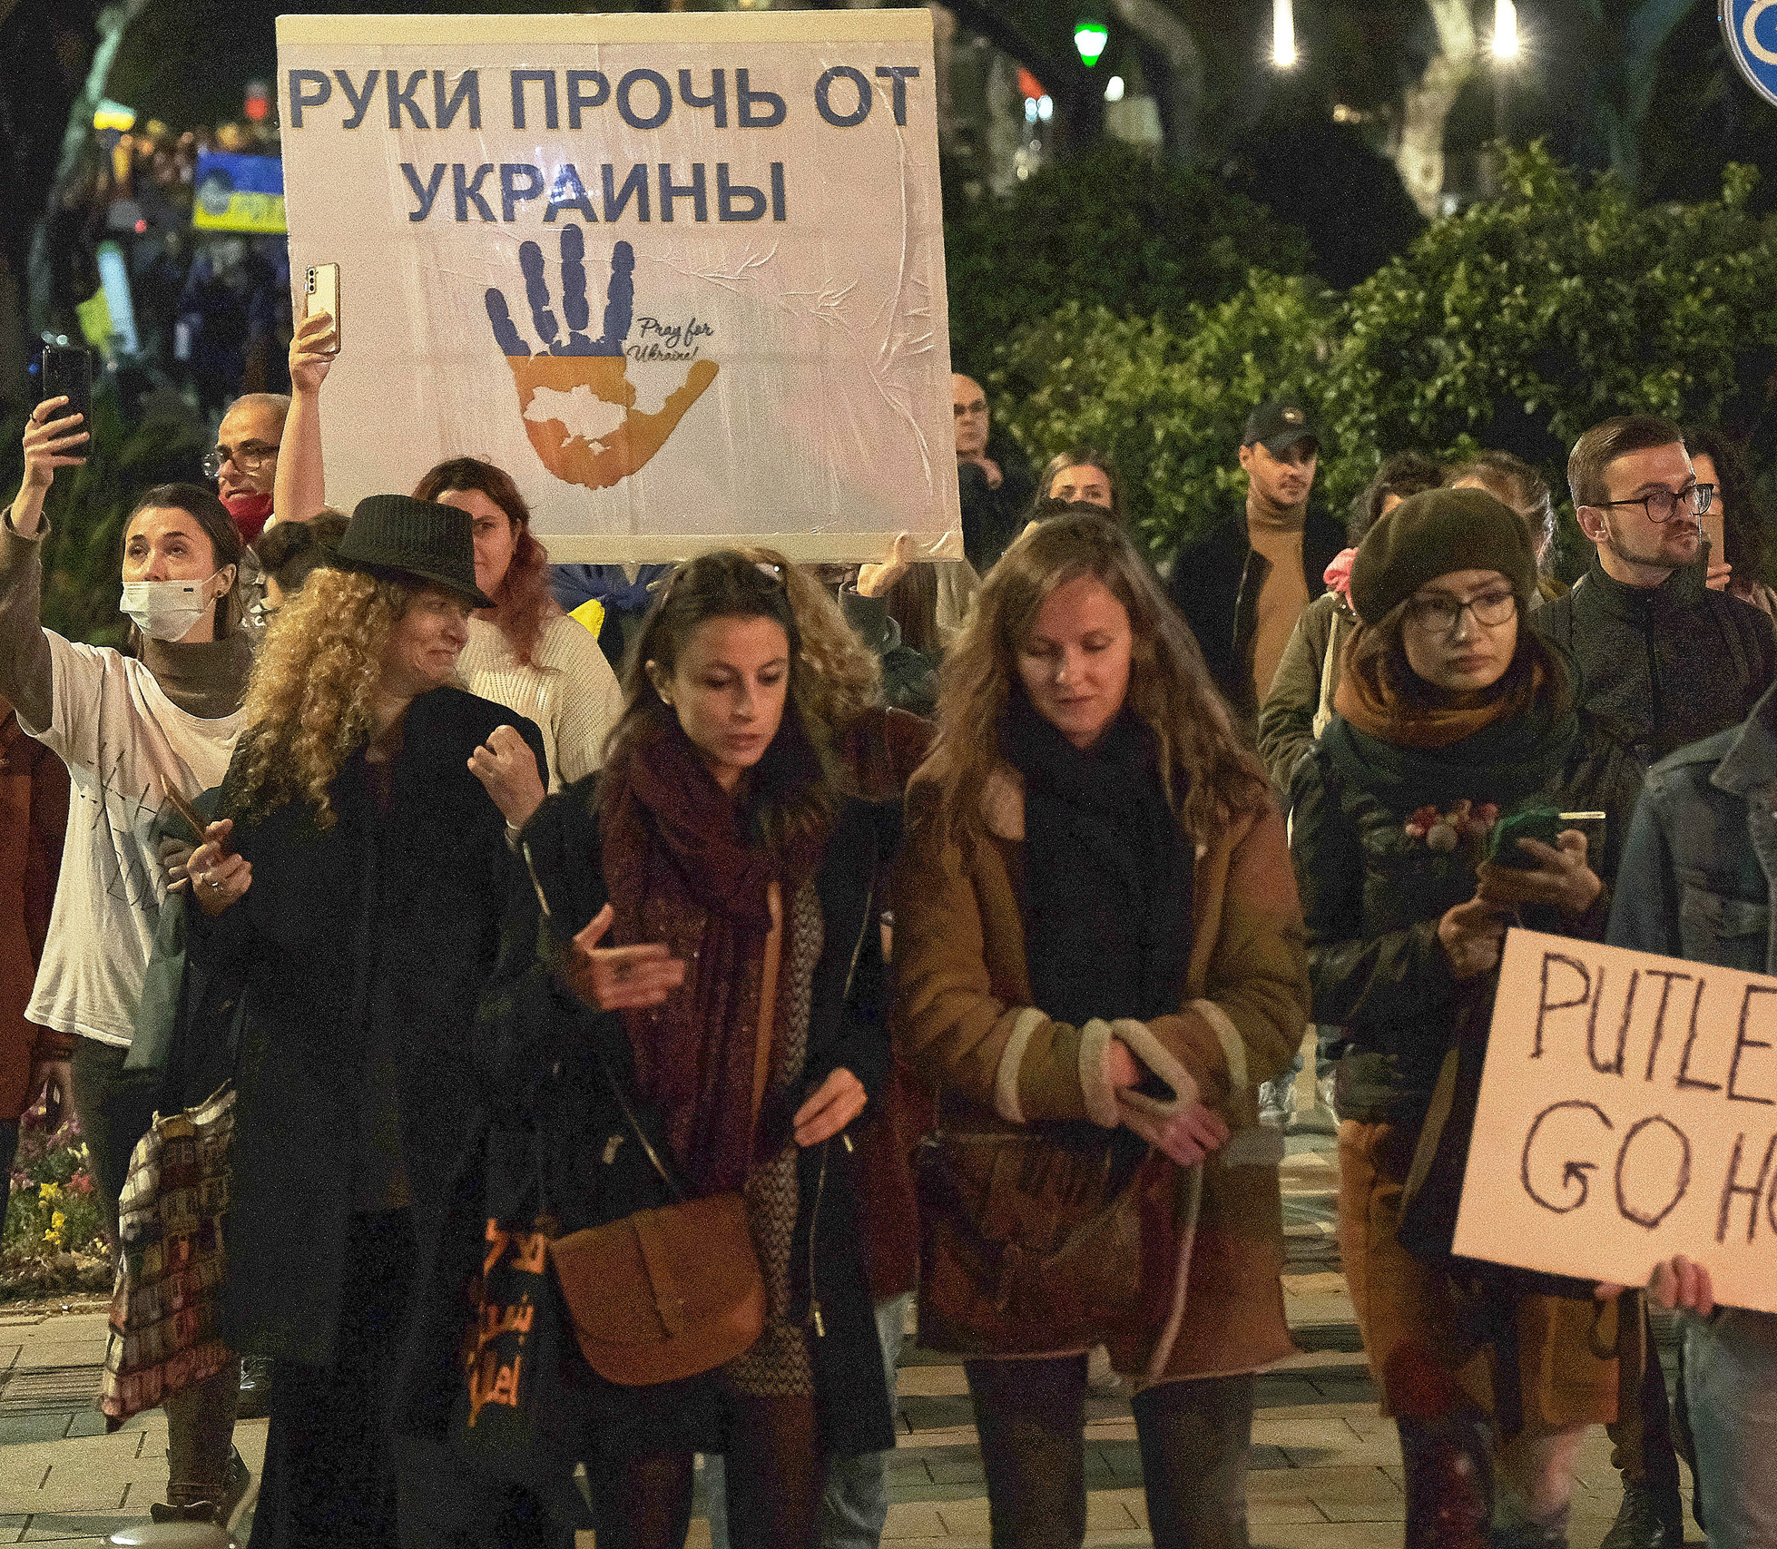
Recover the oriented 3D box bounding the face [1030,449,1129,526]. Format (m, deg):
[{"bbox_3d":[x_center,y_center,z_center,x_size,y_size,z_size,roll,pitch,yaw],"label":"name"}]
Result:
[{"bbox_3d":[0.443,-0.643,16.700,0.190,0.220,0.190,0,3,2],"label":"face"}]

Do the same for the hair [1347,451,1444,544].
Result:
[{"bbox_3d":[0.979,-0.507,13.800,0.240,0.250,0.230,0,3,-9],"label":"hair"}]

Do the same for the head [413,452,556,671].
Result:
[{"bbox_3d":[-0.687,-0.372,12.300,0.230,0.330,0.250,1,3,13],"label":"head"}]

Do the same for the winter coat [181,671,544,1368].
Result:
[{"bbox_3d":[-0.675,0.323,9.350,0.475,0.895,0.360,0,3,-5],"label":"winter coat"}]

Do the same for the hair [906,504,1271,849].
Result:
[{"bbox_3d":[0.229,-0.105,8.100,0.390,0.380,0.280,0,3,8],"label":"hair"}]

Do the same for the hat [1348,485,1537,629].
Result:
[{"bbox_3d":[0.652,-0.255,8.500,0.235,0.155,0.245,-11,3,-14],"label":"hat"}]

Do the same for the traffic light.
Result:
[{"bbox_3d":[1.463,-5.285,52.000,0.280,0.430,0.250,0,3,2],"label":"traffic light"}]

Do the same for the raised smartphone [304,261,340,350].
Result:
[{"bbox_3d":[-0.953,-0.787,12.200,0.073,0.153,0.009,0,4,38],"label":"raised smartphone"}]

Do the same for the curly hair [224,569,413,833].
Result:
[{"bbox_3d":[-0.766,-0.103,9.700,0.220,0.360,0.230,3,5,39],"label":"curly hair"}]

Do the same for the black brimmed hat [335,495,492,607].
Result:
[{"bbox_3d":[-0.621,-0.290,9.400,0.245,0.122,0.215,21,12,26],"label":"black brimmed hat"}]

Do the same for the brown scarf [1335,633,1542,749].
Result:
[{"bbox_3d":[0.703,-0.106,9.250,0.280,0.170,0.250,0,3,-6],"label":"brown scarf"}]

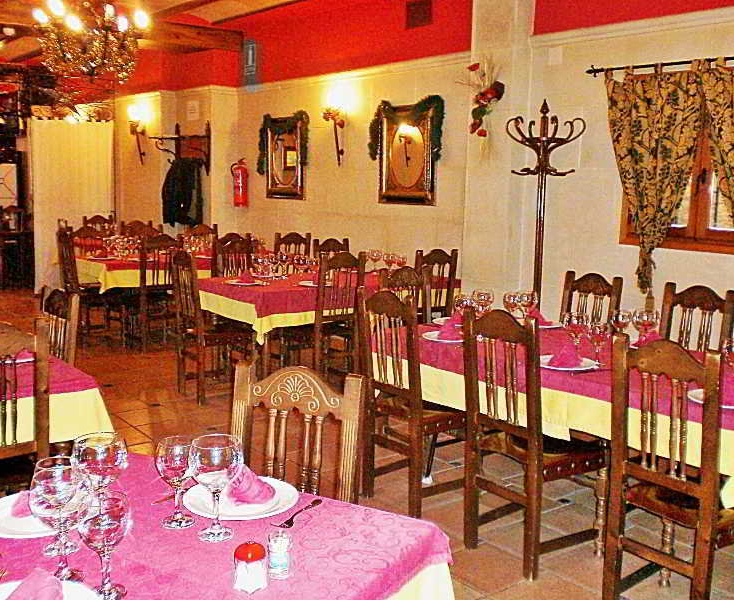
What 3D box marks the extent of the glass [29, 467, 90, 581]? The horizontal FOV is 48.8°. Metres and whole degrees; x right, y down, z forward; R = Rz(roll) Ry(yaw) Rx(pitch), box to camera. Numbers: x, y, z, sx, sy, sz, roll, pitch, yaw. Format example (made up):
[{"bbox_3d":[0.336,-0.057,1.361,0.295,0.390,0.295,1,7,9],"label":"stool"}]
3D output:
[{"bbox_3d":[-0.563,0.413,1.498,0.109,0.200,0.109,3,9,6],"label":"glass"}]

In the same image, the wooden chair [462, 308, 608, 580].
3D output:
[{"bbox_3d":[0.700,0.556,3.344,0.480,1.020,0.395,-5,10,-34],"label":"wooden chair"}]

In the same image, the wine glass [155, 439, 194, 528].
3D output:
[{"bbox_3d":[-0.400,0.383,1.706,0.083,0.177,0.083,1,8,0],"label":"wine glass"}]

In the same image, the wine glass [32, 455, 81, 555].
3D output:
[{"bbox_3d":[-0.612,0.411,1.613,0.097,0.181,0.097,1,8,0],"label":"wine glass"}]

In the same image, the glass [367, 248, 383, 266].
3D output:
[{"bbox_3d":[0.070,-0.292,6.447,0.110,0.203,0.110,1,8,0],"label":"glass"}]

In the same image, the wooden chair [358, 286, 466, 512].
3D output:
[{"bbox_3d":[0.219,0.451,3.791,0.450,1.020,0.410,-6,11,-40],"label":"wooden chair"}]

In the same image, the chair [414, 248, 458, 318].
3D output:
[{"bbox_3d":[0.408,0.111,6.403,0.395,1.020,0.480,-4,10,-32],"label":"chair"}]

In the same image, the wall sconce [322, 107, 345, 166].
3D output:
[{"bbox_3d":[-0.320,-1.562,7.729,0.190,0.540,0.160,-6,11,-39],"label":"wall sconce"}]

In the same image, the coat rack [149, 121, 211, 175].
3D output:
[{"bbox_3d":[-2.351,-1.909,10.143,0.360,0.659,0.907,-6,11,-39],"label":"coat rack"}]

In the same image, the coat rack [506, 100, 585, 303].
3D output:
[{"bbox_3d":[1.086,-0.244,5.151,0.490,2.010,0.490,-6,10,-40],"label":"coat rack"}]

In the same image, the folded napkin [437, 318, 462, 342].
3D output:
[{"bbox_3d":[0.414,0.146,3.868,0.120,0.085,0.135,-6,11,-39],"label":"folded napkin"}]

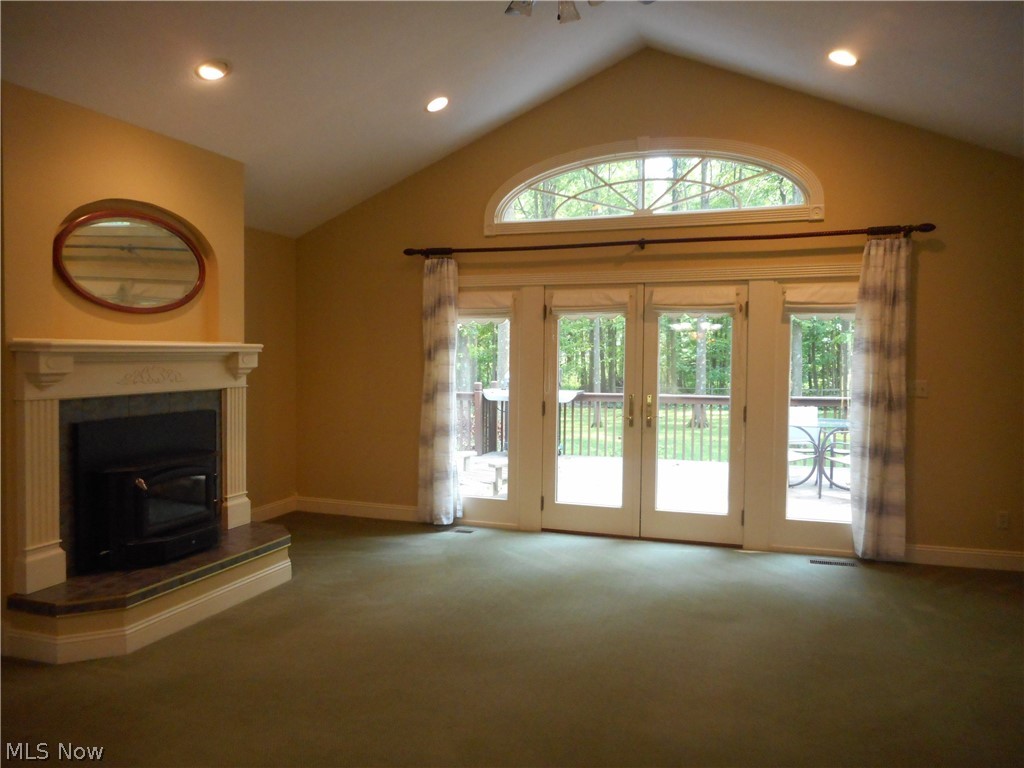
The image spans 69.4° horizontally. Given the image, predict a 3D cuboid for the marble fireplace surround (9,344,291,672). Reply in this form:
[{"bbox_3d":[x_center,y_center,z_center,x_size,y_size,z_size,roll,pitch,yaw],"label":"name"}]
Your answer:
[{"bbox_3d":[-1.881,0.514,4.256,0.630,1.503,1.760,1,2,18],"label":"marble fireplace surround"}]

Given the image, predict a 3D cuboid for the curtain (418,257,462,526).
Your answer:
[{"bbox_3d":[-0.608,0.068,6.194,0.365,2.232,0.130,1,2,18],"label":"curtain"}]

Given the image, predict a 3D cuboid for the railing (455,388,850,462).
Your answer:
[{"bbox_3d":[1.825,0.618,10.910,5.900,0.940,0.120,1,2,18],"label":"railing"}]

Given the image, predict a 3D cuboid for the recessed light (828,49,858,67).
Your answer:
[{"bbox_3d":[2.013,-1.988,4.482,0.185,0.060,0.185,24,9,16],"label":"recessed light"}]

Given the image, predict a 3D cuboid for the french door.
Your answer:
[{"bbox_3d":[1.008,0.218,5.789,1.578,2.006,0.070,1,2,18],"label":"french door"}]

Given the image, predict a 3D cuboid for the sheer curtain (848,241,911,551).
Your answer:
[{"bbox_3d":[2.556,0.120,5.144,0.370,2.246,0.130,1,2,18],"label":"sheer curtain"}]

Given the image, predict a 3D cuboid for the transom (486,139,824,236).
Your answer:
[{"bbox_3d":[1.014,-1.551,5.699,2.593,0.688,0.090,1,2,18],"label":"transom"}]

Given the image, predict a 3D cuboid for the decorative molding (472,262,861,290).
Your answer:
[{"bbox_3d":[1.011,-0.826,5.707,3.200,0.092,0.040,1,2,18],"label":"decorative molding"}]

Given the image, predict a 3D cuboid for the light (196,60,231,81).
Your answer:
[{"bbox_3d":[-1.623,-1.708,4.007,0.190,0.060,0.190,-23,-5,18],"label":"light"}]

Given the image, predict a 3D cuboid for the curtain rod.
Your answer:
[{"bbox_3d":[0.980,-1.073,5.623,3.979,0.080,0.120,1,2,18],"label":"curtain rod"}]

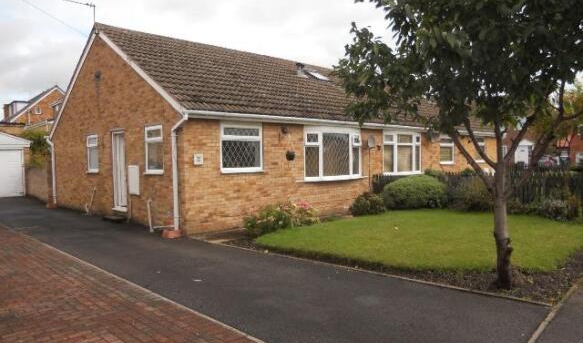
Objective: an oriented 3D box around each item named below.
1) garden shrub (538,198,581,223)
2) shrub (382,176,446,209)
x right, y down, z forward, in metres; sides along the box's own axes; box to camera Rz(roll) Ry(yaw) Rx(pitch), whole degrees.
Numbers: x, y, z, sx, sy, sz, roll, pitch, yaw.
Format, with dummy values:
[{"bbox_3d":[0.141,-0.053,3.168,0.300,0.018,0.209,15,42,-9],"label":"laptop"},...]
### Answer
[{"bbox_3d":[5.932,0.844,10.100,0.950,0.520,0.850,-2,2,-42],"label":"garden shrub"},{"bbox_3d":[3.490,0.582,12.900,1.600,0.920,1.500,-2,2,-42],"label":"shrub"}]

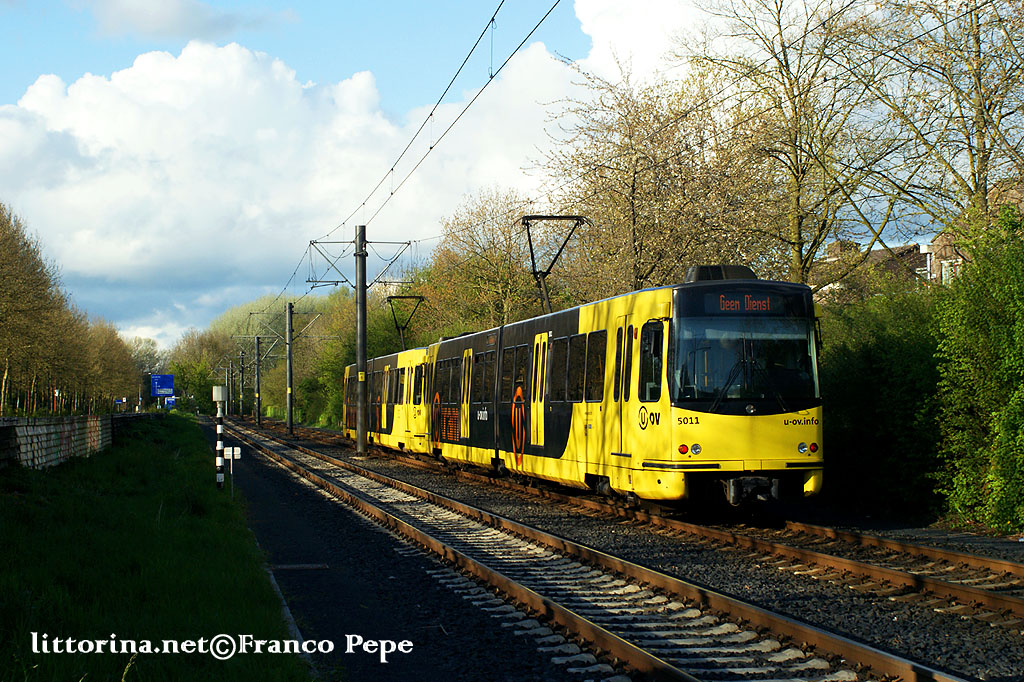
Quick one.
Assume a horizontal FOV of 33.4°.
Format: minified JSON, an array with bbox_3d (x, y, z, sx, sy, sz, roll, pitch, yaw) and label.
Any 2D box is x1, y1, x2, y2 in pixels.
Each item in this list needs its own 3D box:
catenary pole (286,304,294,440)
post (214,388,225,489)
[{"bbox_3d":[-12.938,1.616,99.513,0.330,7.642,0.330,0,-2,-11],"label":"catenary pole"},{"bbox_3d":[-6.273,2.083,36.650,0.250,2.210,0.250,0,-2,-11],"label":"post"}]

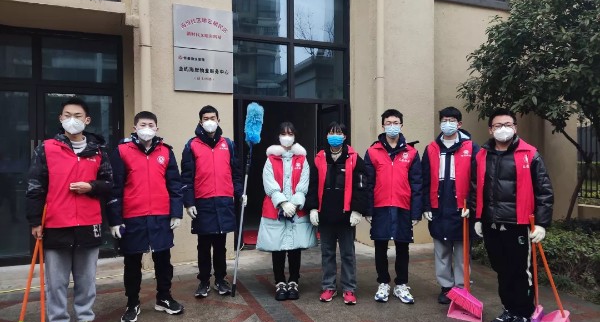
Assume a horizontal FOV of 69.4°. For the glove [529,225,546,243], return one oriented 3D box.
[{"bbox_3d":[1.770,0.544,3.230,0.110,0.135,0.110,1,2,37],"label":"glove"}]

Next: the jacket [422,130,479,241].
[{"bbox_3d":[1.404,0.215,4.042,0.530,1.001,0.360,0,1,14],"label":"jacket"}]

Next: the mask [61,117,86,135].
[{"bbox_3d":[-1.633,-0.251,3.130,0.150,0.125,0.100,-1,2,-17],"label":"mask"}]

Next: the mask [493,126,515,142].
[{"bbox_3d":[1.519,-0.197,3.226,0.155,0.115,0.095,0,1,21],"label":"mask"}]

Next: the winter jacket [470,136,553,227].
[{"bbox_3d":[1.641,0.152,3.370,0.560,0.680,0.340,1,2,36],"label":"winter jacket"}]

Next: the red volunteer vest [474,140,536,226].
[{"bbox_3d":[1.608,0.168,3.390,0.450,0.660,0.310,1,2,34],"label":"red volunteer vest"}]

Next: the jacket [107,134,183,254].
[{"bbox_3d":[-1.321,0.280,3.680,0.620,1.010,0.380,-1,2,-21],"label":"jacket"}]

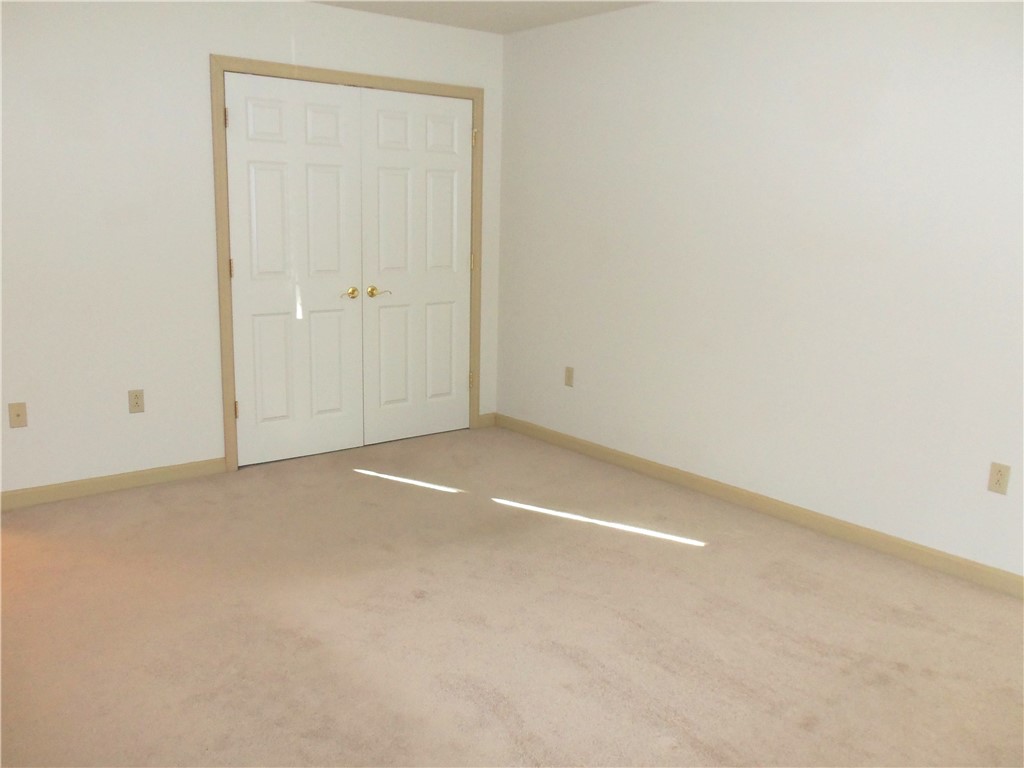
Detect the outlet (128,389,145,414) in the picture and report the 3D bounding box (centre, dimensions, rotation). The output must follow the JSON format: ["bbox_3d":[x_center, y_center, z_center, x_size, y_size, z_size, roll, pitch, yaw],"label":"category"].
[{"bbox_3d":[-1.835,0.087,4.056,0.070,0.115,0.008,-8,15,-38],"label":"outlet"}]

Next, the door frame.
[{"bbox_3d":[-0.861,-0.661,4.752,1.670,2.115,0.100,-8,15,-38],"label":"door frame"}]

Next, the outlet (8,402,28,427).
[{"bbox_3d":[-2.229,0.143,3.740,0.070,0.115,0.008,-8,15,-38],"label":"outlet"}]

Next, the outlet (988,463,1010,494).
[{"bbox_3d":[1.837,0.360,3.126,0.008,0.115,0.070,-8,15,-38],"label":"outlet"}]

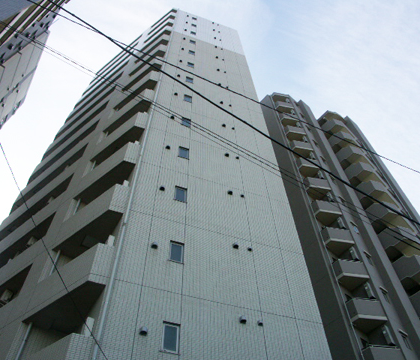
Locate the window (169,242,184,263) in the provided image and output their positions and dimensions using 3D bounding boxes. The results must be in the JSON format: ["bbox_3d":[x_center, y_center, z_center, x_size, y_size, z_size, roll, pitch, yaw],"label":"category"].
[{"bbox_3d":[-1.000,2.222,11.752,0.470,0.820,0.100,16,-57,-12],"label":"window"}]

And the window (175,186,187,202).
[{"bbox_3d":[-1.045,0.571,14.148,0.470,0.820,0.100,16,-57,-12],"label":"window"}]

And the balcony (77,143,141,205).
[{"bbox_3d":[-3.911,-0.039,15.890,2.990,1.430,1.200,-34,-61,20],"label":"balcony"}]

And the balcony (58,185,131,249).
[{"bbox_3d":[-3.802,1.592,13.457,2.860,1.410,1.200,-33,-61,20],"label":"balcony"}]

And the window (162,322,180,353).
[{"bbox_3d":[-0.956,3.851,9.390,0.470,0.820,0.100,16,-57,-12],"label":"window"}]

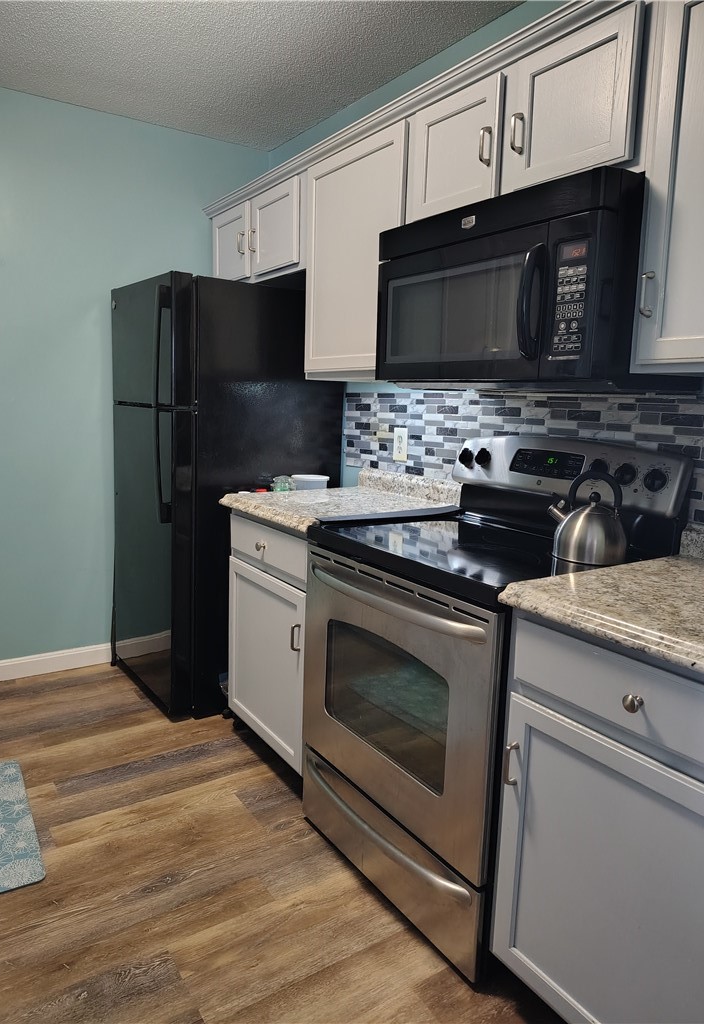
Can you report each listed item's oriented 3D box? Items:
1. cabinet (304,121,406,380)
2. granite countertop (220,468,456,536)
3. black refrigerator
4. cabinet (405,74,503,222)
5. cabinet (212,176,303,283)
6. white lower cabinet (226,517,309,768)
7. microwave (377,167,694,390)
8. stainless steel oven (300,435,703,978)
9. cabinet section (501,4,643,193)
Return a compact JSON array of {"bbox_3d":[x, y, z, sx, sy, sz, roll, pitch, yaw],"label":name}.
[{"bbox_3d":[0.131,-0.821,2.426,0.338,0.730,0.580,-4,10,-33],"label":"cabinet"},{"bbox_3d":[-0.034,-0.053,2.477,0.645,0.131,0.659,-4,10,-33],"label":"granite countertop"},{"bbox_3d":[-0.581,-0.085,3.146,0.780,1.705,0.752,-4,10,-33],"label":"black refrigerator"},{"bbox_3d":[0.404,-0.955,1.998,0.338,0.322,0.365,-4,10,-33],"label":"cabinet"},{"bbox_3d":[-0.277,-1.128,3.017,0.338,0.331,0.830,-4,10,-33],"label":"cabinet"},{"bbox_3d":[-0.030,0.421,2.531,0.632,0.808,0.580,-4,10,-33],"label":"white lower cabinet"},{"bbox_3d":[0.463,-0.543,1.862,0.435,0.419,0.757,-4,10,-33],"label":"microwave"},{"bbox_3d":[0.319,0.401,1.931,0.665,1.175,0.755,-4,10,-33],"label":"stainless steel oven"},{"bbox_3d":[0.615,-0.912,1.695,0.335,0.325,0.383,-4,10,-33],"label":"cabinet section"}]

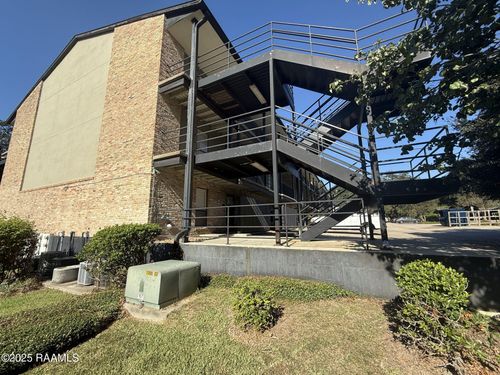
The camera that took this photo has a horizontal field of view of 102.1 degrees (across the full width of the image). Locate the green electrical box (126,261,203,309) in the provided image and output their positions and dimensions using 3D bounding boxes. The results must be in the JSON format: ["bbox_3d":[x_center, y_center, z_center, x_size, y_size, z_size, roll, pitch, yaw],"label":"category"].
[{"bbox_3d":[-1.681,1.852,4.059,0.885,0.605,1.048,-5,-11,24],"label":"green electrical box"}]

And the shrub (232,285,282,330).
[{"bbox_3d":[0.115,1.723,3.010,0.700,0.540,0.670,-1,-10,2],"label":"shrub"}]

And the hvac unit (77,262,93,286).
[{"bbox_3d":[-4.283,2.282,5.484,0.530,0.540,0.530,-6,-11,25],"label":"hvac unit"}]

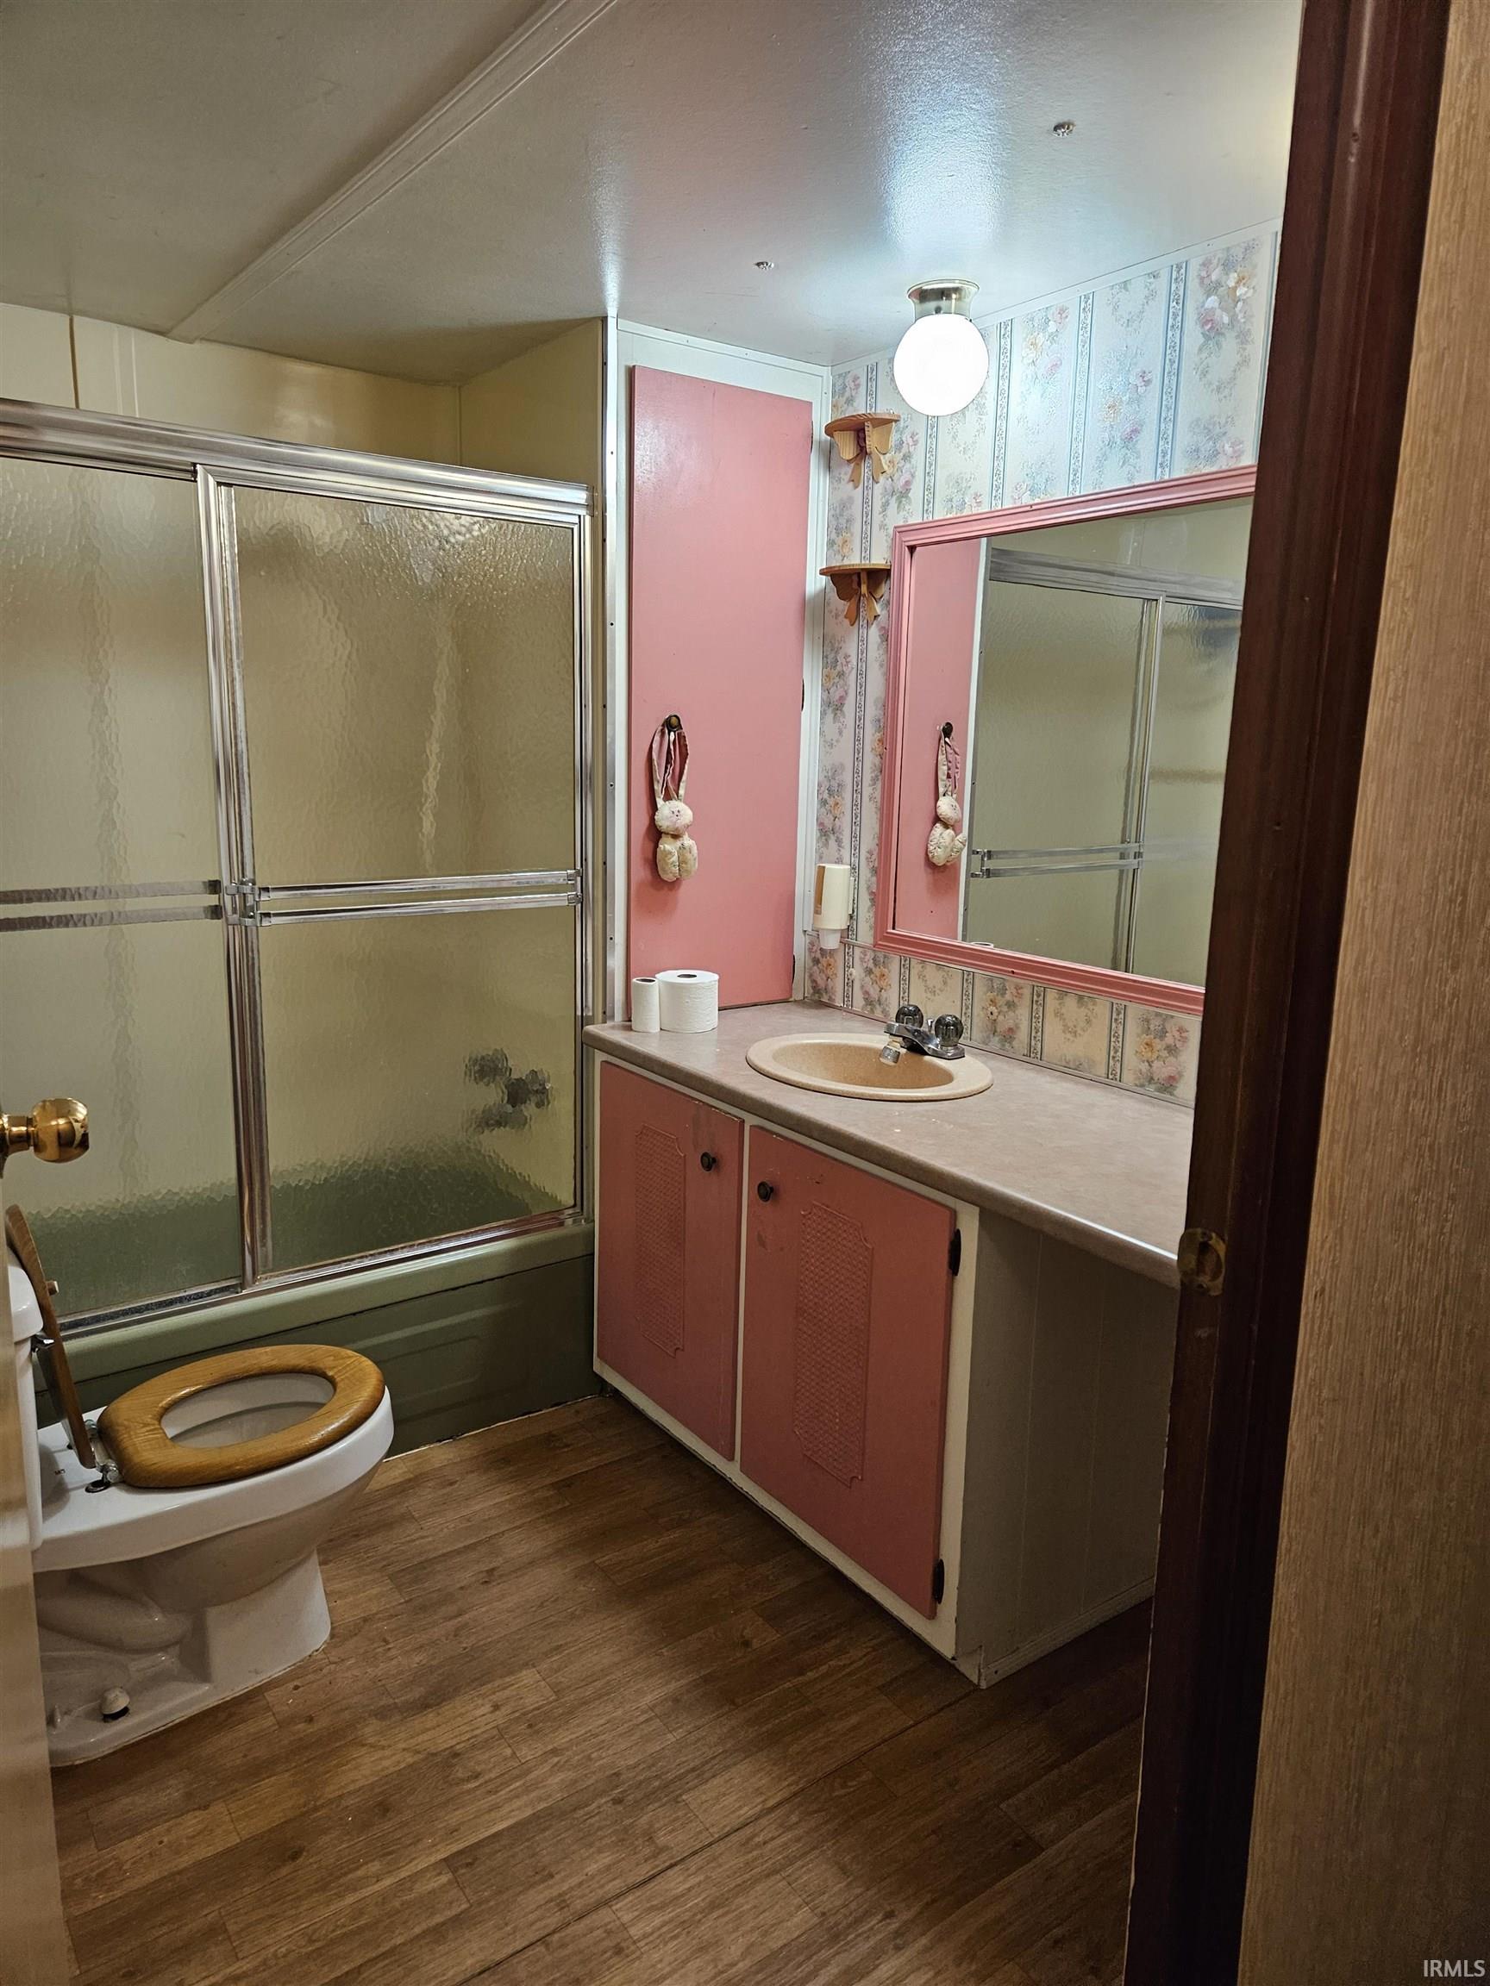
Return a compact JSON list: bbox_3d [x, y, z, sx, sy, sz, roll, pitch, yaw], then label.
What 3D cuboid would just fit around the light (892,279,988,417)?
[{"bbox_3d":[0.345,-1.122,2.317,0.163,0.201,0.163,1,11,0],"label":"light"}]

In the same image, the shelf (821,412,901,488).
[{"bbox_3d":[0.219,-1.098,2.688,0.075,0.126,0.202,-6,13,-35],"label":"shelf"}]

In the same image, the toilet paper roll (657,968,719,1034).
[{"bbox_3d":[-0.116,0.020,2.679,0.125,0.104,0.125,1,11,0],"label":"toilet paper roll"}]

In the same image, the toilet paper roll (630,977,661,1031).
[{"bbox_3d":[-0.199,0.025,2.654,0.057,0.099,0.057,1,11,0],"label":"toilet paper roll"}]

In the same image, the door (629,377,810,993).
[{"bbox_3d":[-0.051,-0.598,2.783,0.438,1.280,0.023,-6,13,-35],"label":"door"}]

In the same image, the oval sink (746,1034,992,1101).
[{"bbox_3d":[0.218,0.202,2.389,0.445,0.160,0.451,-6,13,-35],"label":"oval sink"}]

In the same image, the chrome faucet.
[{"bbox_3d":[0.307,0.079,2.420,0.144,0.088,0.156,-6,13,-35],"label":"chrome faucet"}]

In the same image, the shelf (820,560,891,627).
[{"bbox_3d":[0.210,-0.821,2.743,0.075,0.122,0.202,-6,13,-35],"label":"shelf"}]

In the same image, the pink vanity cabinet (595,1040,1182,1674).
[{"bbox_3d":[0.230,0.552,2.494,0.579,0.786,1.107,-6,13,-35],"label":"pink vanity cabinet"}]

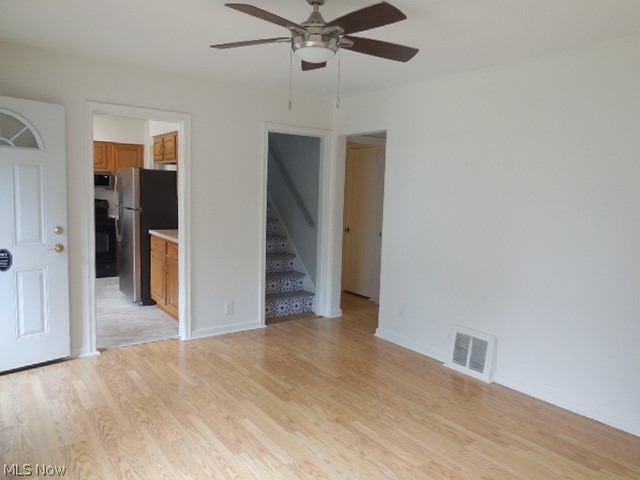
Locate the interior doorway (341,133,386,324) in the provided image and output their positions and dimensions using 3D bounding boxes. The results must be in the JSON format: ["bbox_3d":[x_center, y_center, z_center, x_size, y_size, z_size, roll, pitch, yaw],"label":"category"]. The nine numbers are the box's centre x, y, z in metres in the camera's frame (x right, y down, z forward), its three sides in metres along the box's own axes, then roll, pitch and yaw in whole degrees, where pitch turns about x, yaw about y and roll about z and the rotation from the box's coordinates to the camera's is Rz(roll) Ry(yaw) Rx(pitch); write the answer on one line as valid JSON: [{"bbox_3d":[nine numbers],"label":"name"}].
[{"bbox_3d":[0.457,-0.082,4.946,0.141,2.051,0.770,-3,8,-36],"label":"interior doorway"}]

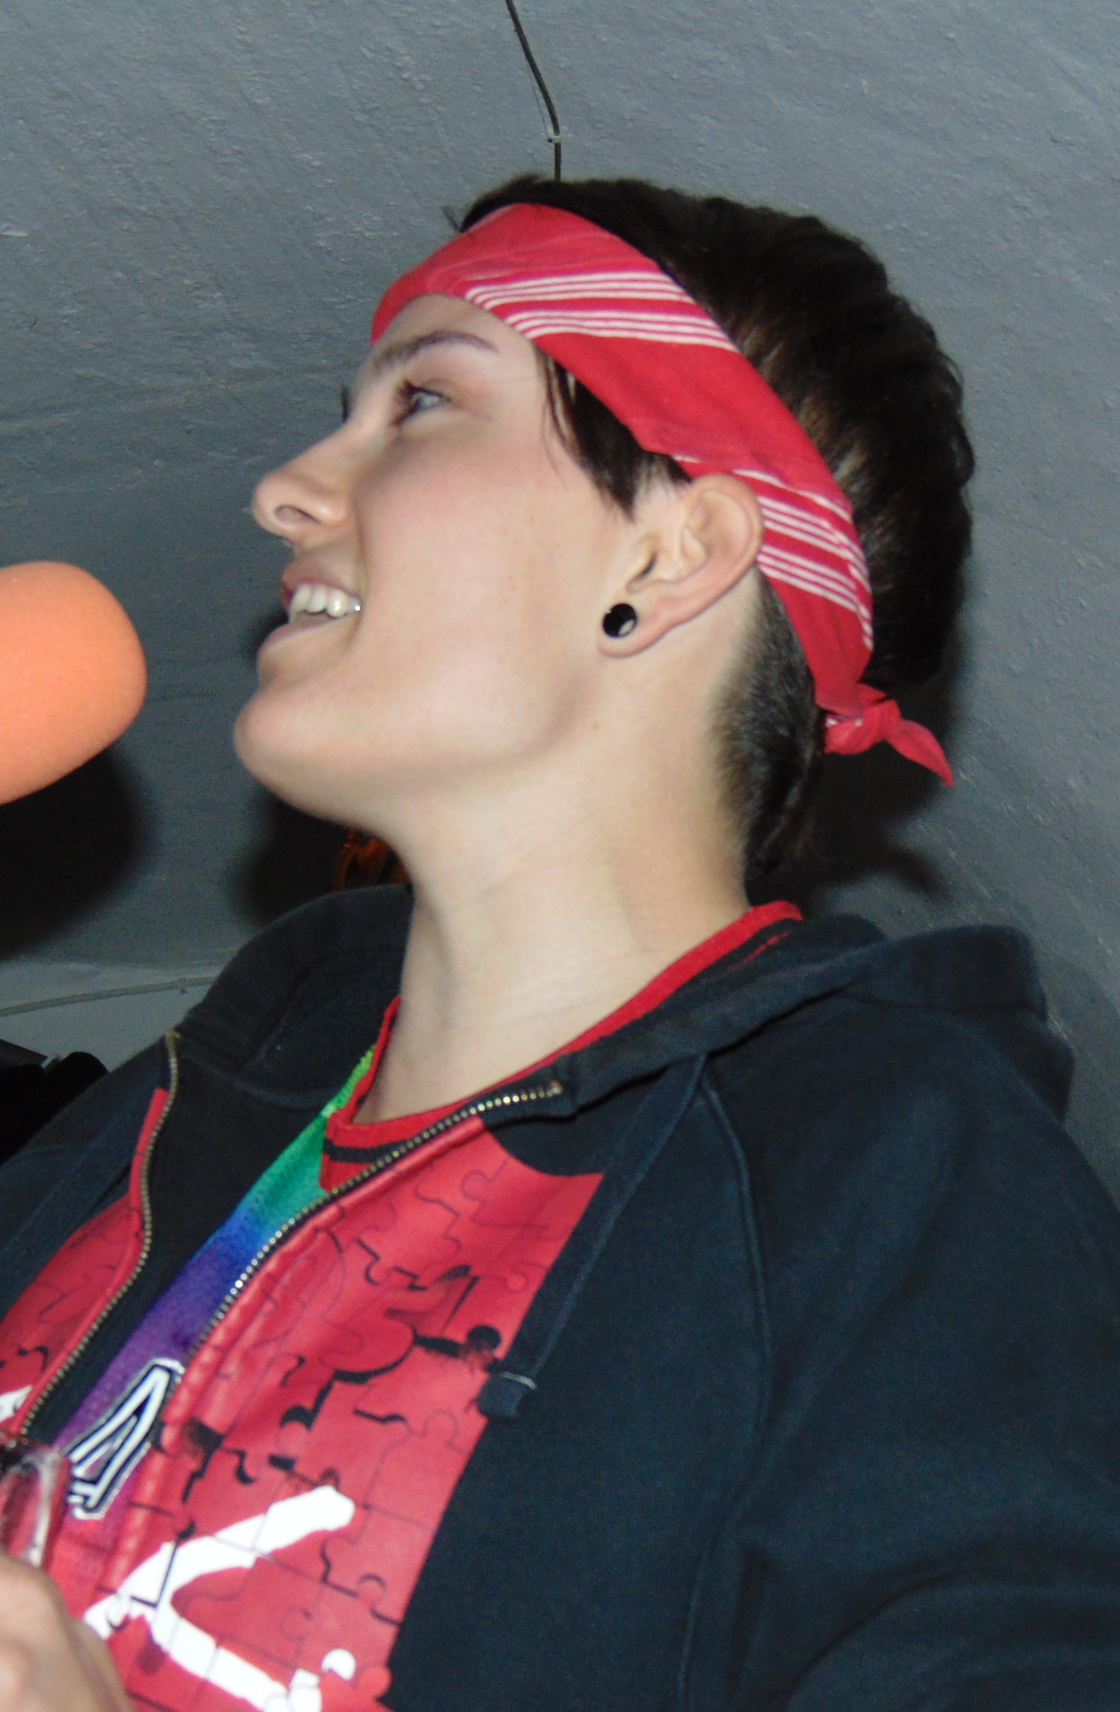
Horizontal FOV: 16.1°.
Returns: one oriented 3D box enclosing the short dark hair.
[{"bbox_3d":[0.037,-0.109,1.240,0.200,0.210,0.168,25,-16,-13],"label":"short dark hair"}]

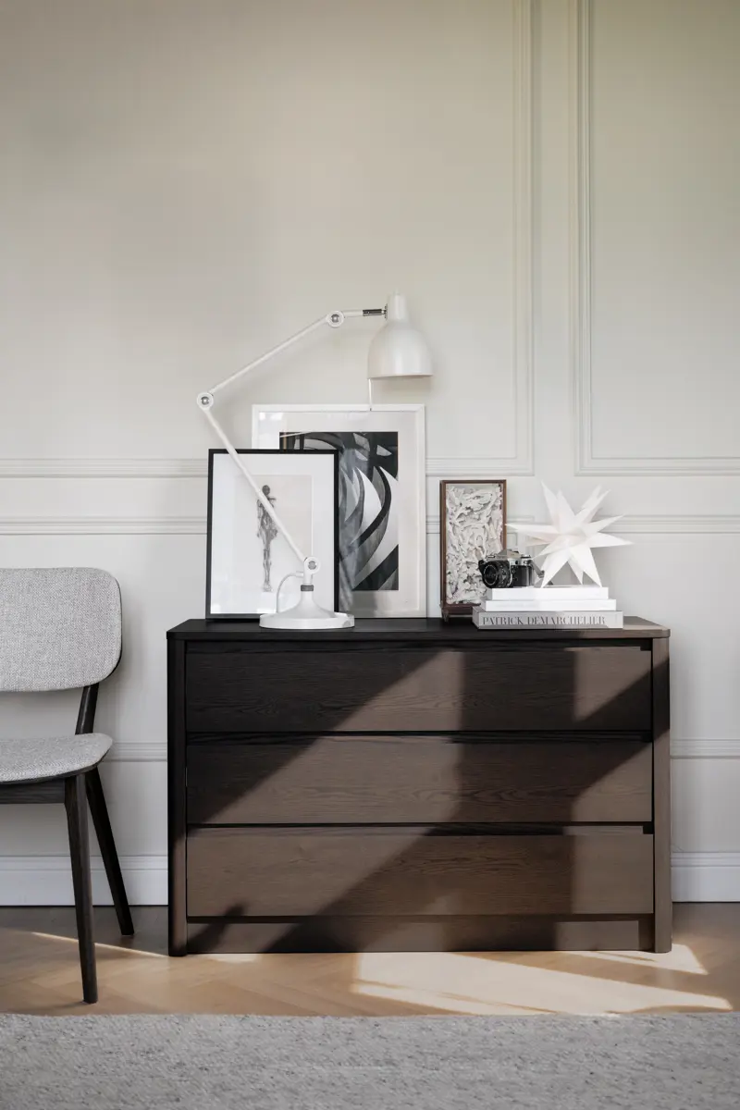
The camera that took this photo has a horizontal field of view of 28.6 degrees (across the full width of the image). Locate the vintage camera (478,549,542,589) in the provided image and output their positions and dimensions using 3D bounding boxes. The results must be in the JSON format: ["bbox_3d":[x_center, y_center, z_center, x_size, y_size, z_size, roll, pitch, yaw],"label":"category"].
[{"bbox_3d":[0.308,0.032,3.330,0.088,0.087,0.138,-1,2,-40],"label":"vintage camera"}]

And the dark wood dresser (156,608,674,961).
[{"bbox_3d":[0.109,0.515,3.366,1.100,0.711,0.400,0,1,0],"label":"dark wood dresser"}]

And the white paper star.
[{"bbox_3d":[0.467,-0.048,3.390,0.295,0.250,0.260,0,1,0],"label":"white paper star"}]

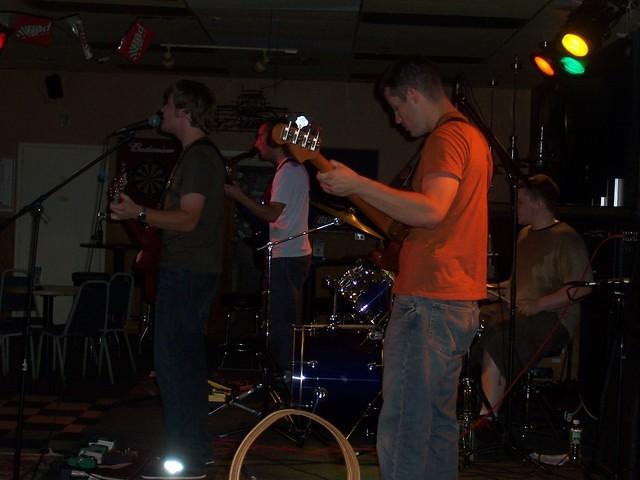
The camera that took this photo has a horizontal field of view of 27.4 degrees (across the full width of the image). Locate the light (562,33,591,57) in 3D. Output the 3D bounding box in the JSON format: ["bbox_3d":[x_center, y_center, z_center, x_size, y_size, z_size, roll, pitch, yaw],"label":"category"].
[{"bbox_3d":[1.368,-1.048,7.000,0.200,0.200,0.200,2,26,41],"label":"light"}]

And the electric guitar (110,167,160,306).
[{"bbox_3d":[-0.842,-0.011,6.020,0.090,0.350,1.000,-3,-33,9],"label":"electric guitar"}]

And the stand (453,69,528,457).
[{"bbox_3d":[0.909,0.083,7.000,0.420,2.050,0.450,2,1,18],"label":"stand"}]

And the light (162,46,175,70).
[{"bbox_3d":[-1.321,-1.592,11.450,0.110,0.190,0.120,1,1,0],"label":"light"}]

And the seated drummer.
[{"bbox_3d":[1.190,0.328,7.350,0.680,1.380,0.560,1,1,-17],"label":"seated drummer"}]

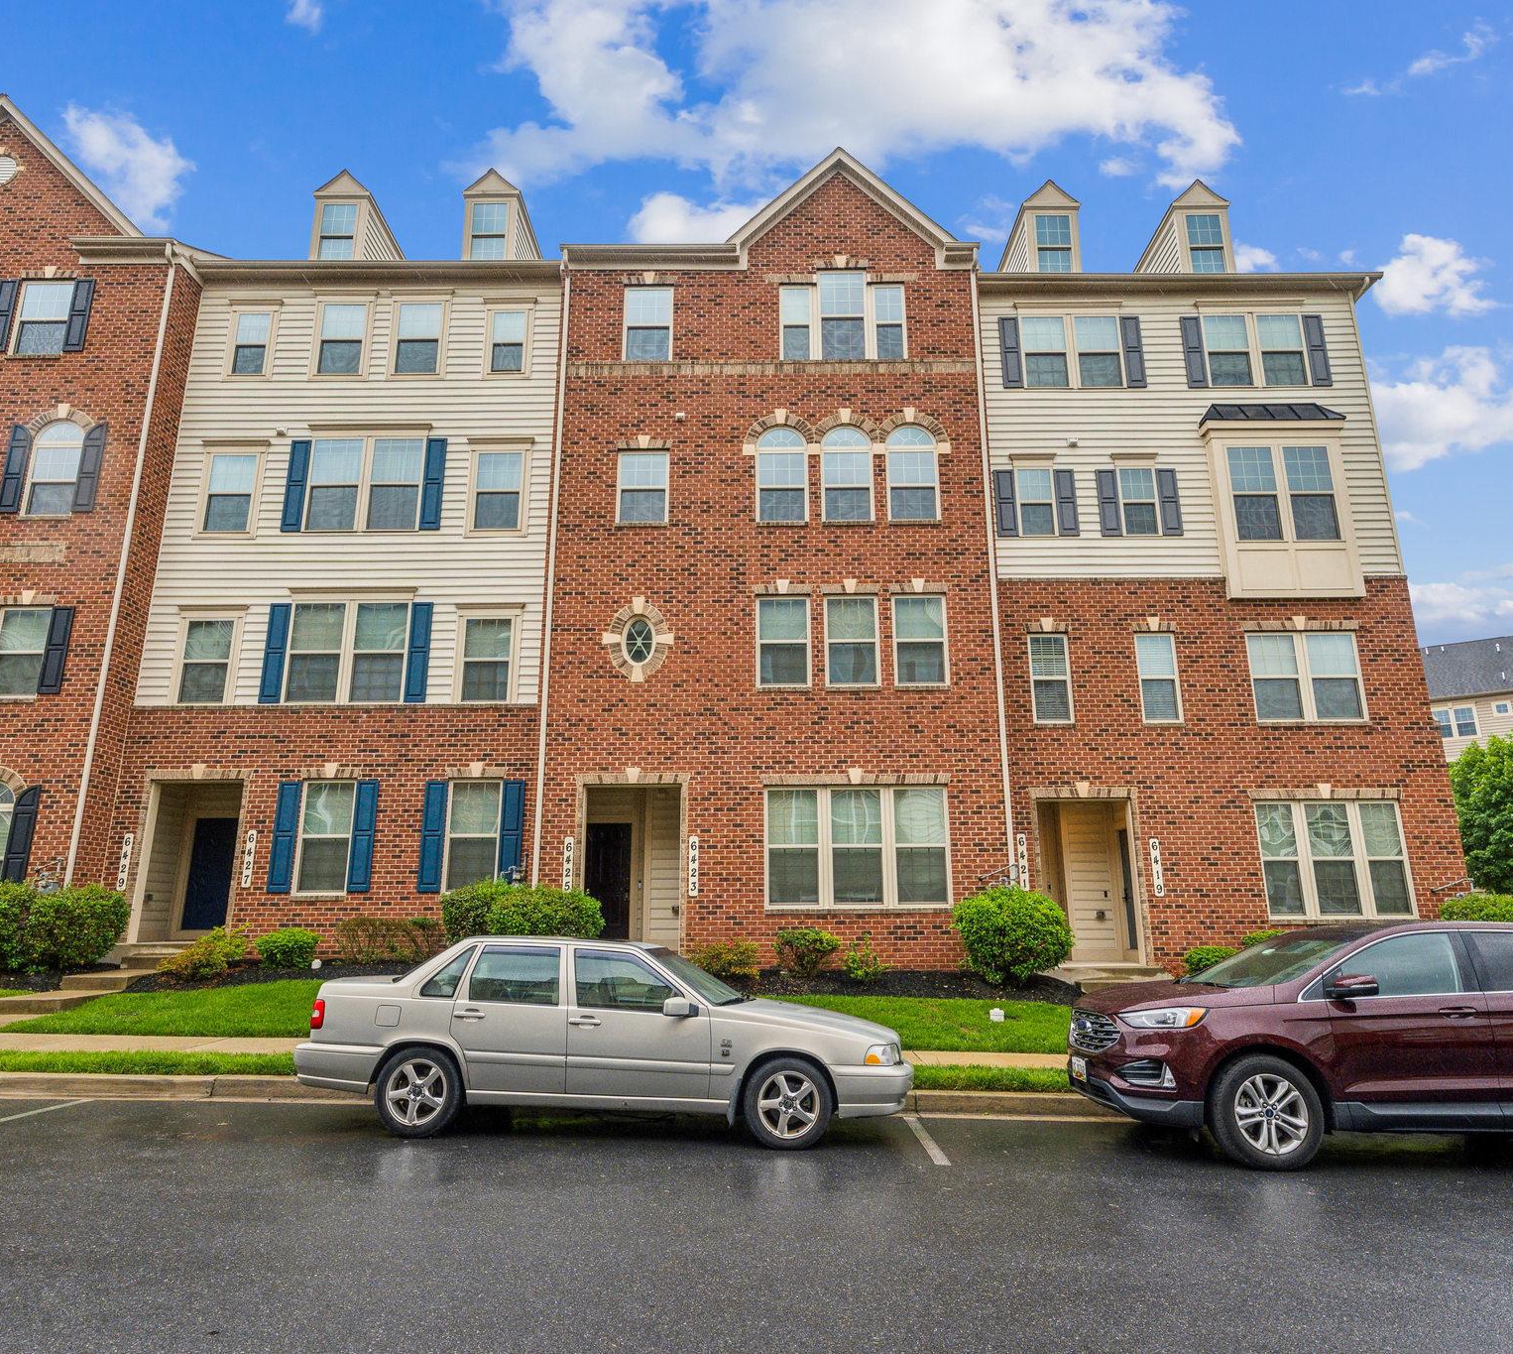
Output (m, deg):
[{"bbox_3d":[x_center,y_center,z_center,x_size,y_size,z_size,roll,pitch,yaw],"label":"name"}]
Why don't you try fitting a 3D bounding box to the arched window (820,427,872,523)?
[{"bbox_3d":[1.631,-3.625,16.183,0.937,1.863,0.140,0,-14,0],"label":"arched window"}]

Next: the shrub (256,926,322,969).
[{"bbox_3d":[-7.179,4.169,13.867,1.021,0.608,0.900,0,-14,0],"label":"shrub"}]

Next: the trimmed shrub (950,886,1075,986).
[{"bbox_3d":[3.749,3.795,13.248,1.796,1.378,1.650,0,-14,0],"label":"trimmed shrub"}]

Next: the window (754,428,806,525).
[{"bbox_3d":[0.454,-3.618,16.174,0.925,1.862,0.140,0,-14,0],"label":"window"}]

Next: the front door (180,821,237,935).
[{"bbox_3d":[-9.451,3.444,15.783,0.920,1.947,0.080,0,-14,0],"label":"front door"}]

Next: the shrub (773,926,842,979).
[{"bbox_3d":[0.771,4.161,13.604,1.017,0.733,0.900,0,-14,0],"label":"shrub"}]

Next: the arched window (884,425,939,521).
[{"bbox_3d":[2.797,-3.642,16.194,0.967,1.864,0.140,0,-14,0],"label":"arched window"}]

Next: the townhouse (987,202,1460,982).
[{"bbox_3d":[7.949,-1.683,21.518,7.600,15.950,11.500,0,-14,0],"label":"townhouse"}]

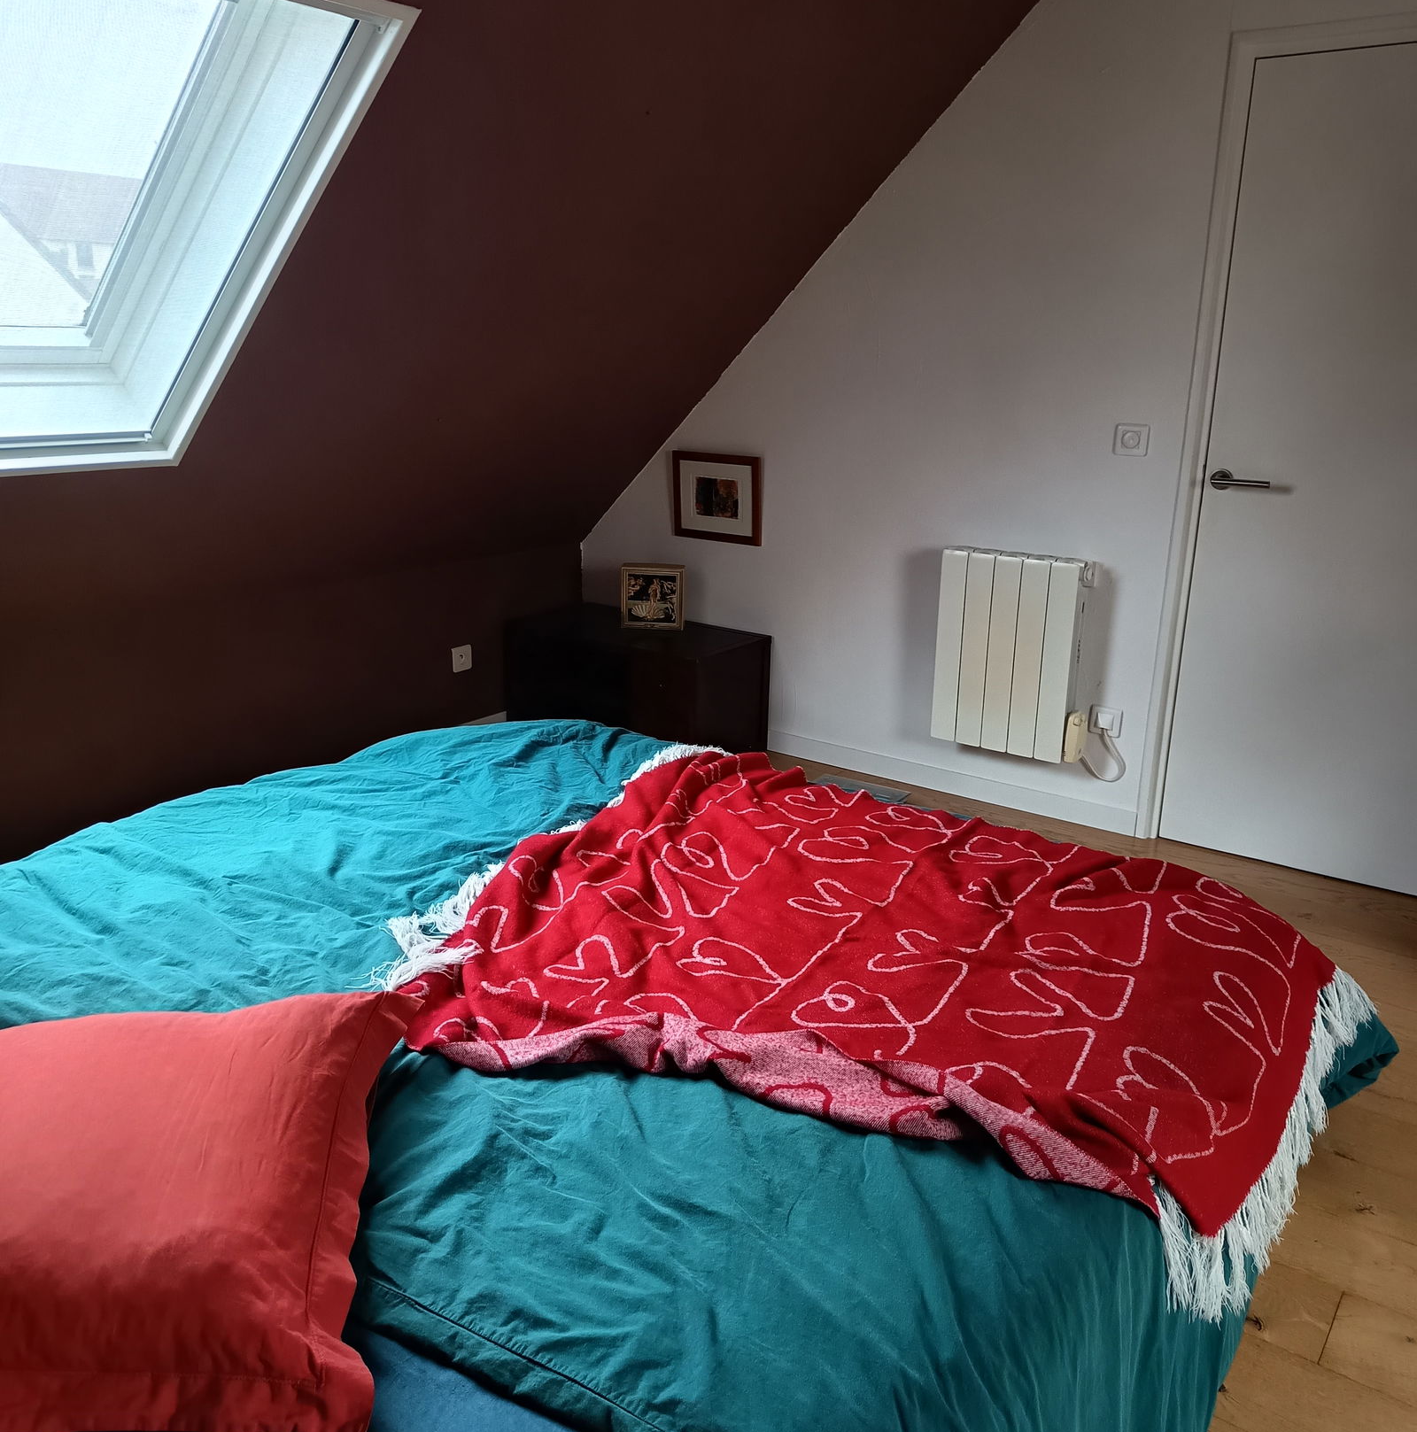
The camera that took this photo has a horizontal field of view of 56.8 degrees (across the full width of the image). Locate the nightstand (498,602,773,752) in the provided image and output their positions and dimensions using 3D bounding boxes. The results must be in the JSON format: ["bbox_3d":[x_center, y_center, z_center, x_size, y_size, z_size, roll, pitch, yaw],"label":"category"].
[{"bbox_3d":[-0.258,-0.106,4.596,0.857,0.404,0.400,13,19,35],"label":"nightstand"}]

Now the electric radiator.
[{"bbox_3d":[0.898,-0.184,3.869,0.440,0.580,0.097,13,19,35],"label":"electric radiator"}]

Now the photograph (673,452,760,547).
[{"bbox_3d":[0.029,-0.741,4.451,0.355,0.290,0.020,13,23,35],"label":"photograph"}]

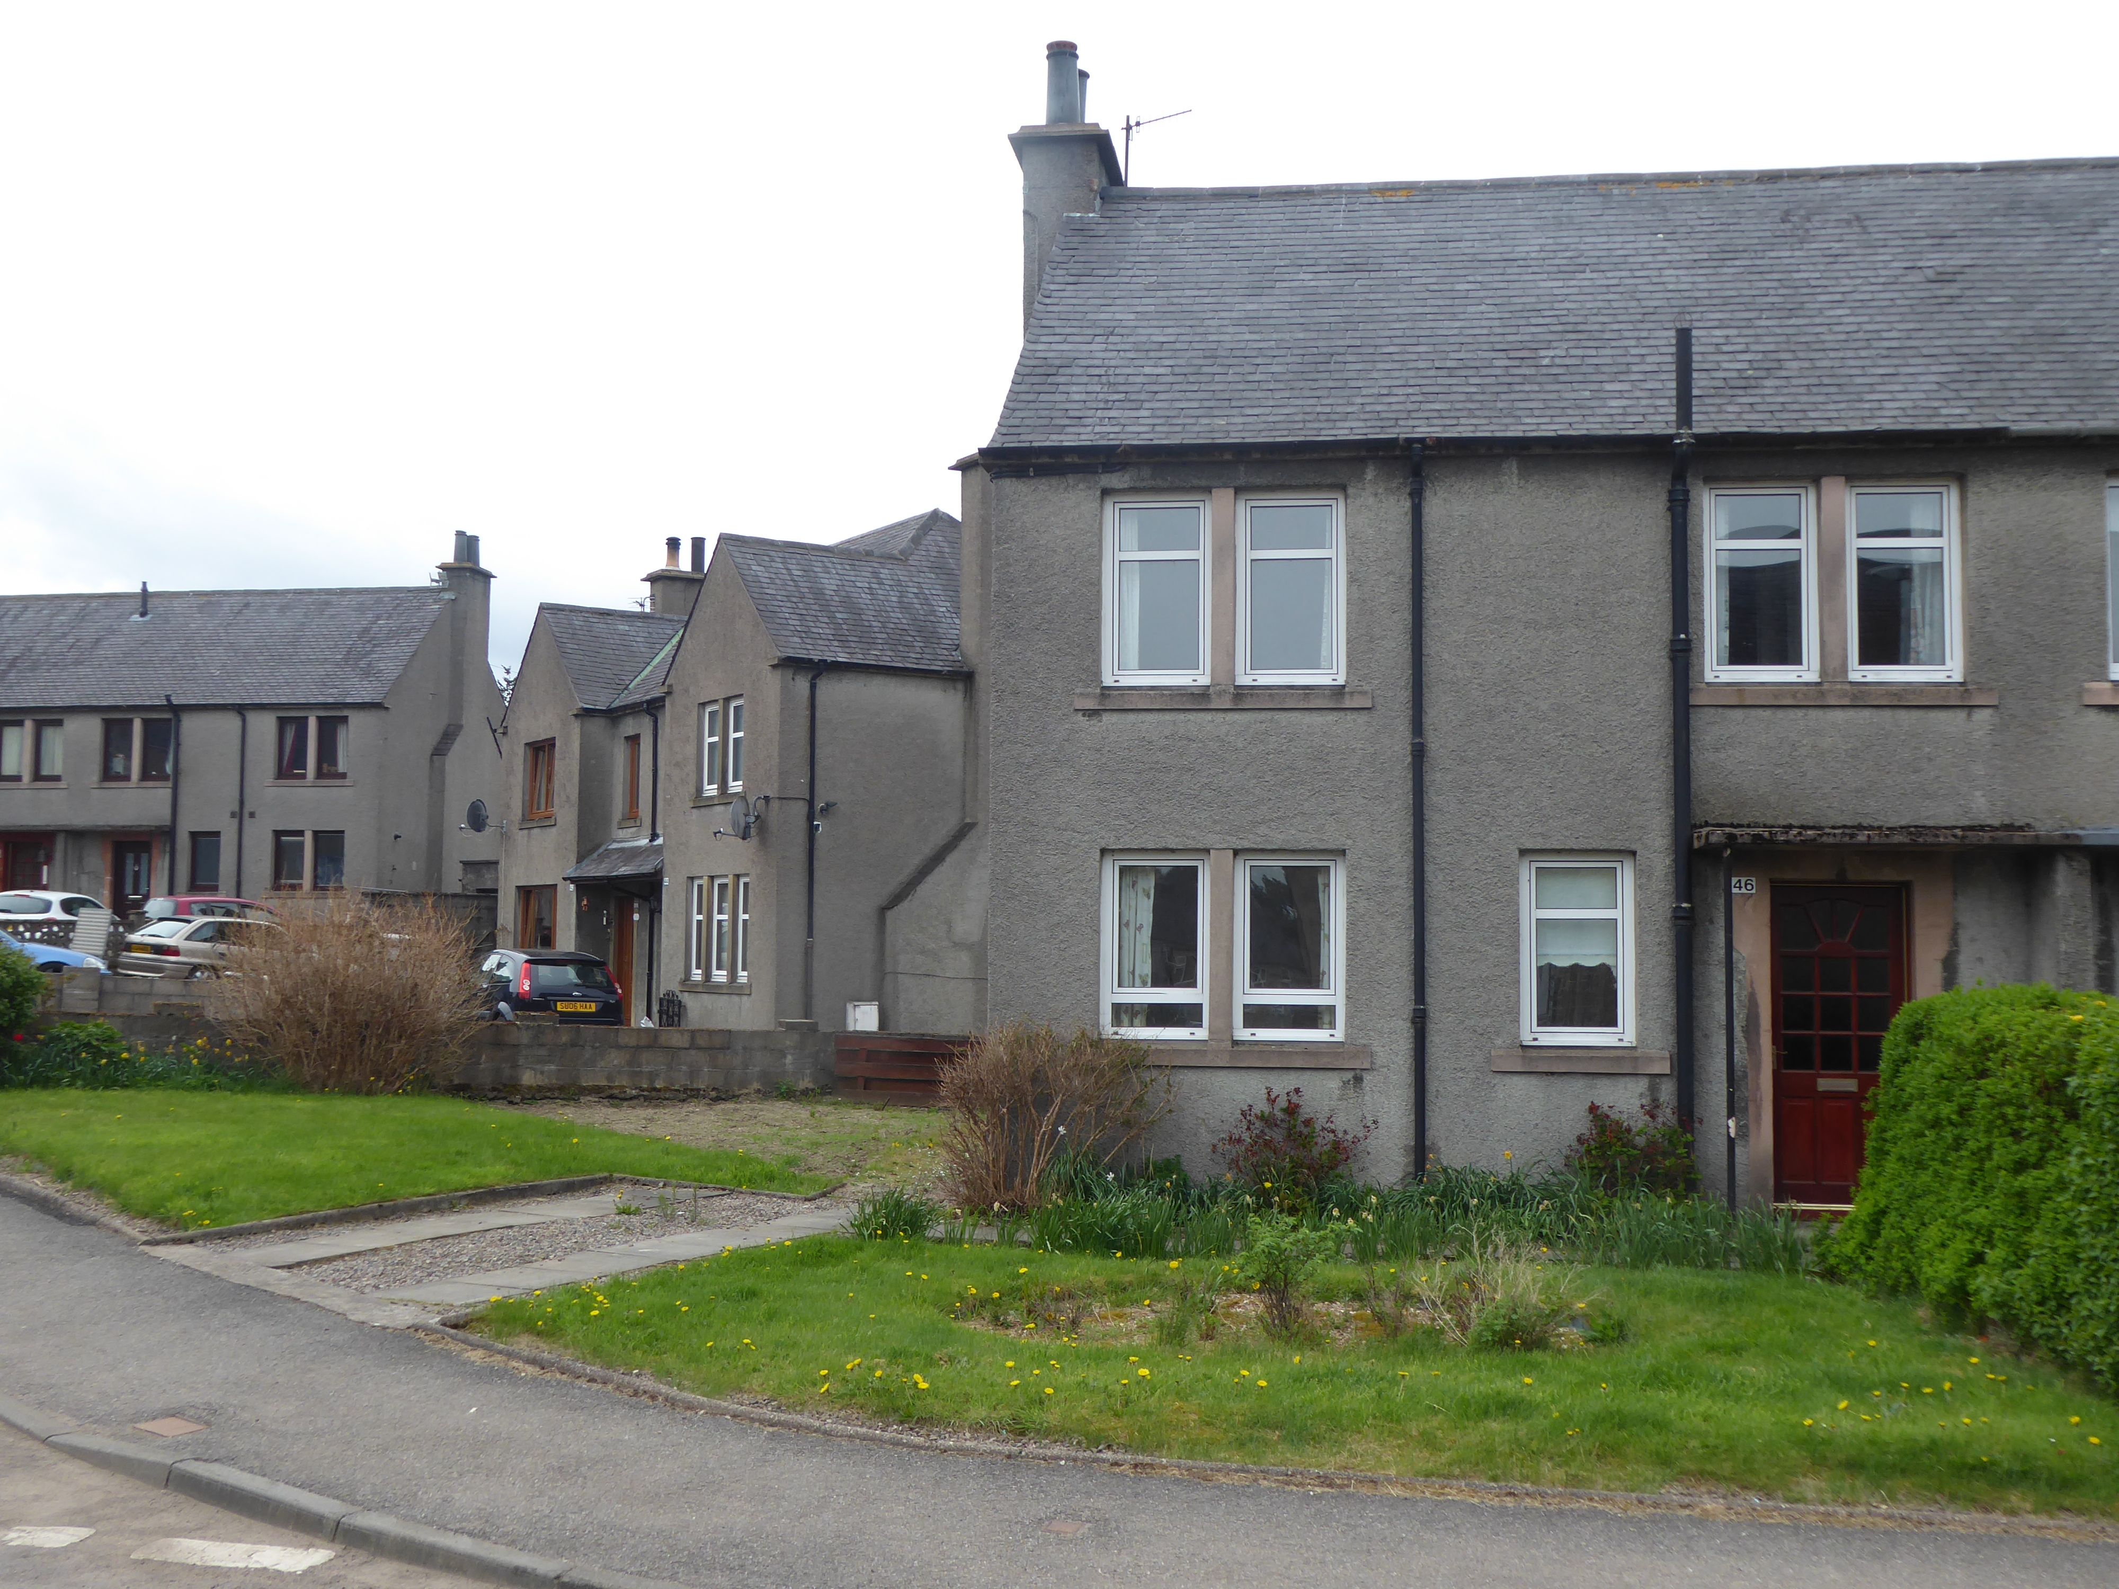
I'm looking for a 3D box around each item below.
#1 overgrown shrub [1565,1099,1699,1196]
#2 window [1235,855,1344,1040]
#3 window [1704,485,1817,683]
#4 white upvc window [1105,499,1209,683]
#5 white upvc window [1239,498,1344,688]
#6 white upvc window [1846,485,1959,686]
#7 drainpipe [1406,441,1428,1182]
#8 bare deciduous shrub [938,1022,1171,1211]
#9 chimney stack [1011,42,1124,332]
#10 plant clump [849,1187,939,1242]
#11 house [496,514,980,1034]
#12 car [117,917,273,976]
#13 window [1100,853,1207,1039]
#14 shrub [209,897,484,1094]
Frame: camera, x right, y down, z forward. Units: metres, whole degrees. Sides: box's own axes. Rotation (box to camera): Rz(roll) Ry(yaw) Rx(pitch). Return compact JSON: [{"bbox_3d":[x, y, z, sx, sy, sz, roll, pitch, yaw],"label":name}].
[{"bbox_3d":[3.532,2.190,13.597,0.808,0.607,0.720,0,-4,7],"label":"overgrown shrub"},{"bbox_3d":[1.566,1.038,15.014,0.752,1.277,0.100,0,-4,8],"label":"window"},{"bbox_3d":[4.699,-1.408,14.742,0.738,1.330,0.100,0,-4,8],"label":"window"},{"bbox_3d":[0.675,-1.412,15.320,0.757,1.324,0.100,0,-4,8],"label":"white upvc window"},{"bbox_3d":[1.592,-1.408,15.188,0.753,1.319,0.100,0,-4,8],"label":"white upvc window"},{"bbox_3d":[5.434,-1.366,14.181,0.712,1.301,0.090,0,-4,7],"label":"white upvc window"},{"bbox_3d":[2.408,0.103,14.789,0.110,5.020,0.130,0,-4,8],"label":"drainpipe"},{"bbox_3d":[-0.036,2.000,13.699,1.462,1.164,1.250,0,-4,7],"label":"bare deciduous shrub"},{"bbox_3d":[0.064,-5.056,18.938,0.860,2.520,1.240,0,-4,7],"label":"chimney stack"},{"bbox_3d":[-0.939,2.380,12.500,0.520,0.340,0.500,1,-4,-4],"label":"plant clump"},{"bbox_3d":[-3.284,-0.210,32.644,7.000,7.700,10.200,3,-5,-33],"label":"house"},{"bbox_3d":[-14.096,2.865,38.066,1.700,1.420,4.100,-2,-5,35],"label":"car"},{"bbox_3d":[0.653,1.039,15.146,0.754,1.283,0.100,0,-4,8],"label":"window"},{"bbox_3d":[-7.567,2.136,23.400,2.850,2.050,2.600,2,-4,-18],"label":"shrub"}]

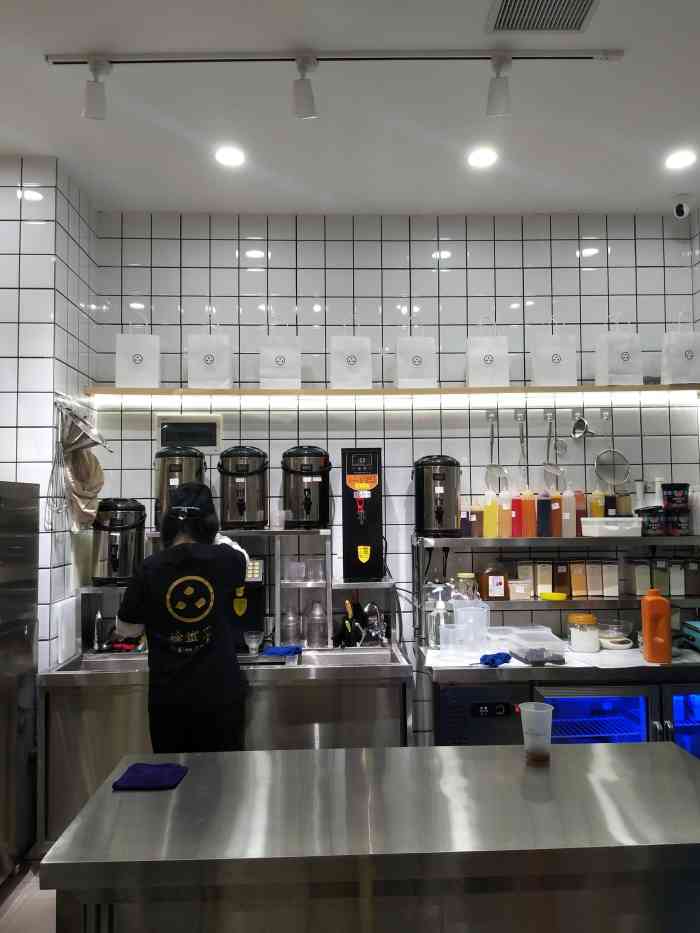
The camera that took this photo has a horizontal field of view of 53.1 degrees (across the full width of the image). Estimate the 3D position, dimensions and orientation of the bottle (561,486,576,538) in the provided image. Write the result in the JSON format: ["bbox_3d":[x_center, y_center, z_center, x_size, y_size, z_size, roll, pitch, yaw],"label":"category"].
[{"bbox_3d":[1.105,0.223,3.546,0.074,0.260,0.074,-1,-3,-3],"label":"bottle"}]

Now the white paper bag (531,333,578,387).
[{"bbox_3d":[1.070,-0.549,3.662,0.210,0.270,0.105,-1,-4,-2],"label":"white paper bag"}]

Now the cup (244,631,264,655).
[{"bbox_3d":[-0.447,0.820,3.277,0.093,0.112,0.093,-1,-3,-2],"label":"cup"}]

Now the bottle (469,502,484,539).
[{"bbox_3d":[0.629,0.264,3.456,0.065,0.175,0.065,-1,-4,-2],"label":"bottle"}]

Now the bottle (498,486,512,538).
[{"bbox_3d":[0.783,0.231,3.531,0.071,0.250,0.071,-1,-3,-3],"label":"bottle"}]

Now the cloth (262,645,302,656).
[{"bbox_3d":[-0.319,0.870,3.315,0.190,0.040,0.130,-1,-3,-3],"label":"cloth"}]

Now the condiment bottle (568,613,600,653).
[{"bbox_3d":[1.132,0.795,3.389,0.148,0.168,0.148,-1,-3,-3],"label":"condiment bottle"}]

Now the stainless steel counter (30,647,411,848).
[{"bbox_3d":[-0.528,1.277,3.295,1.588,0.783,0.620,-1,-3,-2],"label":"stainless steel counter"}]

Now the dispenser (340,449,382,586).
[{"bbox_3d":[0.061,0.243,3.538,0.200,0.665,0.280,-1,-3,-3],"label":"dispenser"}]

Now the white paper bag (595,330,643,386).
[{"bbox_3d":[1.407,-0.556,3.677,0.205,0.273,0.105,1,-4,-20],"label":"white paper bag"}]

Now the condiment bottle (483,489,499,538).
[{"bbox_3d":[0.694,0.233,3.461,0.070,0.236,0.070,-1,-4,-2],"label":"condiment bottle"}]

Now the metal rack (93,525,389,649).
[{"bbox_3d":[-0.514,0.582,3.473,1.480,0.560,0.300,-1,-4,-2],"label":"metal rack"}]

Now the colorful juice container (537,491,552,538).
[{"bbox_3d":[0.985,0.231,3.540,0.072,0.245,0.072,-1,-3,-3],"label":"colorful juice container"}]

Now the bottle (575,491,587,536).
[{"bbox_3d":[1.152,0.233,3.494,0.068,0.232,0.068,-1,-3,-2],"label":"bottle"}]

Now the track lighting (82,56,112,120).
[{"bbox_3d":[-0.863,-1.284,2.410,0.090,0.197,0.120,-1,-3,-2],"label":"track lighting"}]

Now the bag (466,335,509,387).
[{"bbox_3d":[0.713,-0.545,3.649,0.210,0.270,0.105,-1,-4,-2],"label":"bag"}]

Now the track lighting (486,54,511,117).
[{"bbox_3d":[0.525,-1.366,2.507,0.085,0.195,0.120,-1,-4,-2],"label":"track lighting"}]

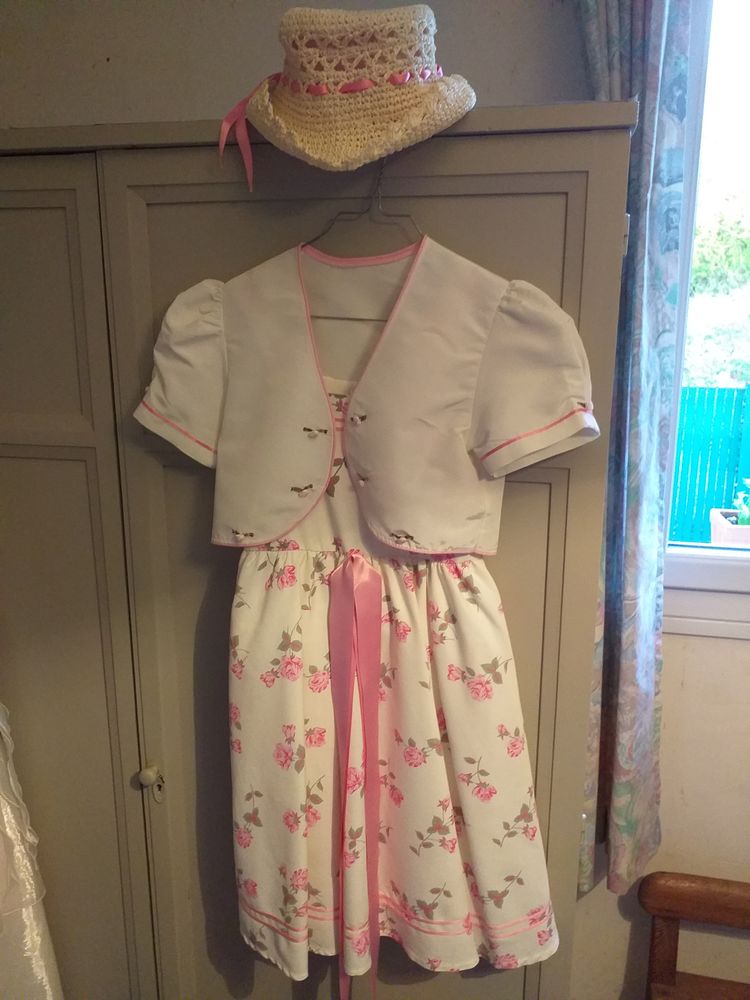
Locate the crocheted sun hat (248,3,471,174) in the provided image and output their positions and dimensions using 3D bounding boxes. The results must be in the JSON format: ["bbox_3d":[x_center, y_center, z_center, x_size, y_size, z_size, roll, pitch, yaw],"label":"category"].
[{"bbox_3d":[-0.014,-0.493,0.930,0.260,0.170,0.255,1,28,6],"label":"crocheted sun hat"}]

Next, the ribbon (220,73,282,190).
[{"bbox_3d":[-0.149,-0.441,0.940,0.070,0.130,0.045,2,13,10],"label":"ribbon"}]

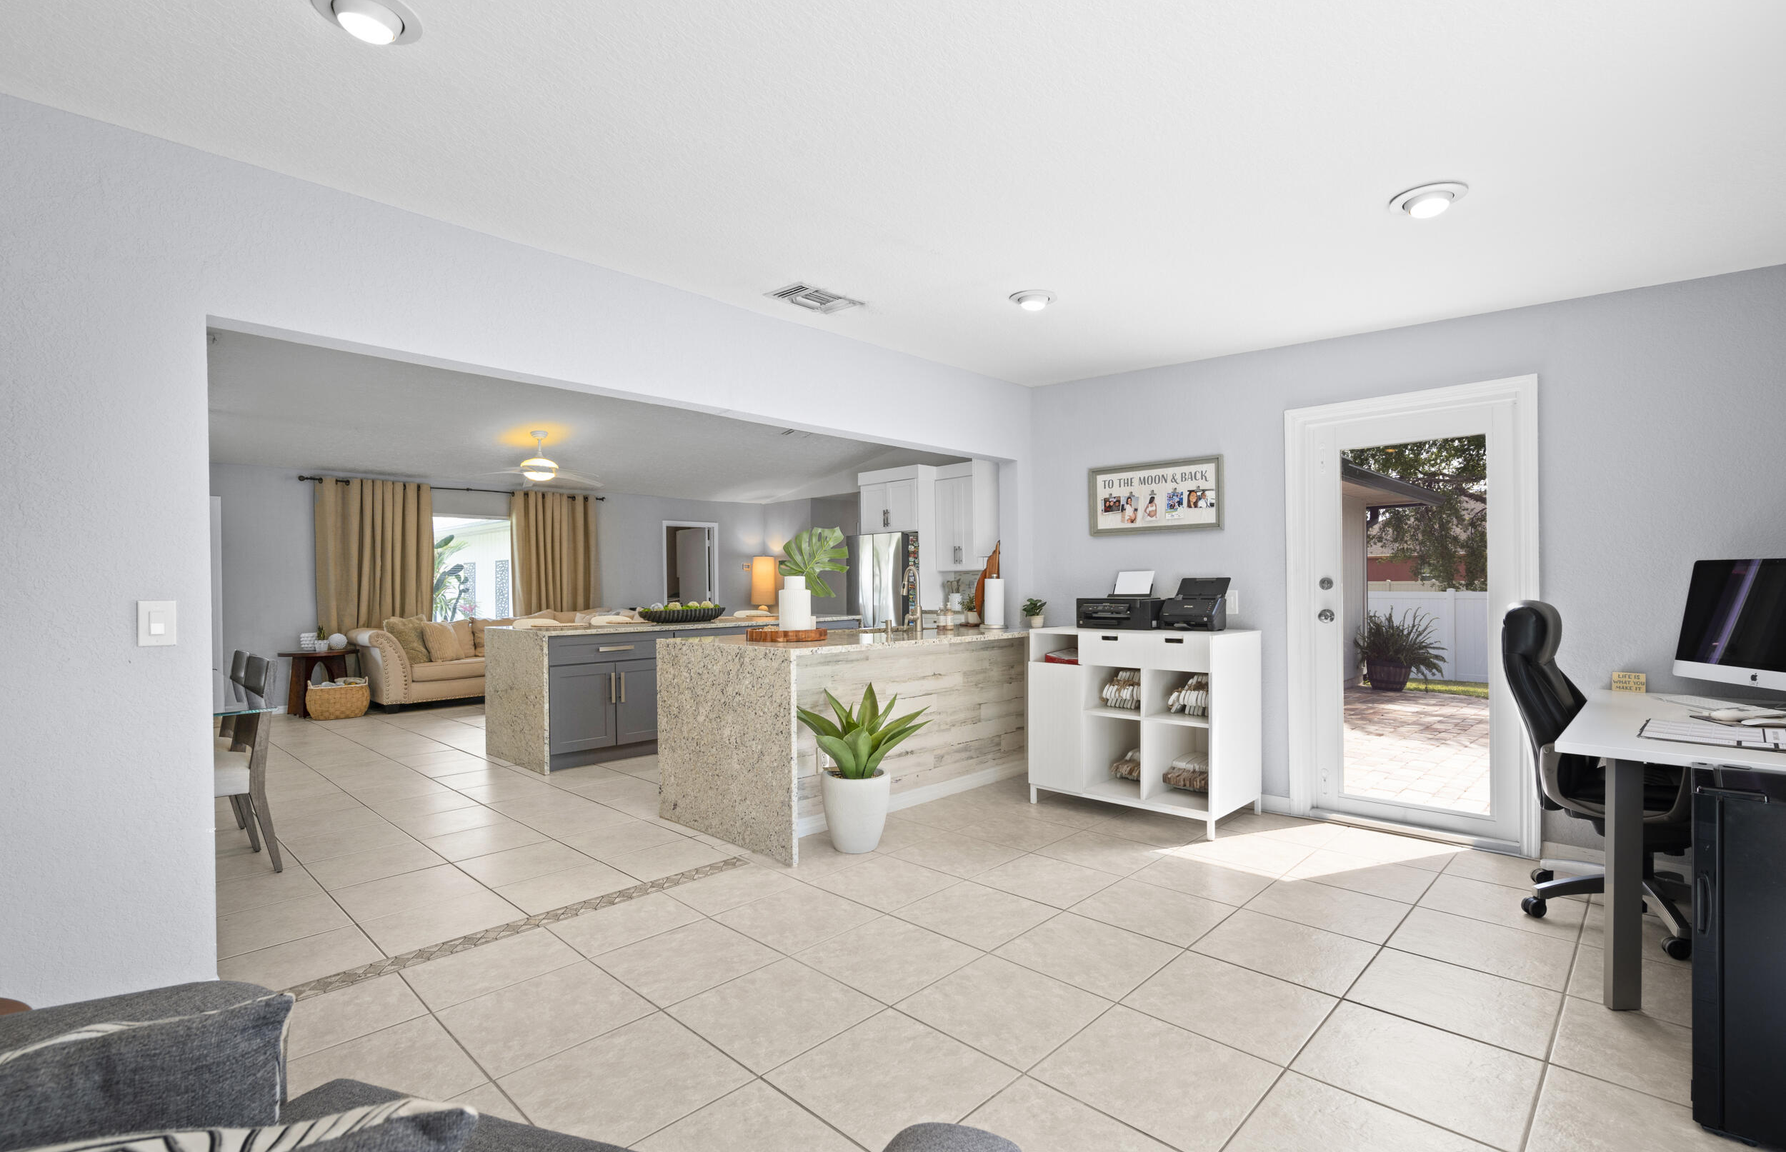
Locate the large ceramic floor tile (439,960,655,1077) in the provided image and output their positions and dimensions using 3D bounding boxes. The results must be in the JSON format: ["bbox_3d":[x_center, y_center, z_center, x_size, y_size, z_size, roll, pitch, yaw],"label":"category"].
[{"bbox_3d":[-0.971,1.233,2.231,0.447,0.010,0.447,-2,-2,44],"label":"large ceramic floor tile"}]

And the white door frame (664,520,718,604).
[{"bbox_3d":[-2.886,0.327,11.348,0.136,2.156,0.854,-2,-1,44],"label":"white door frame"}]

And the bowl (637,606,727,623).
[{"bbox_3d":[-1.646,0.320,6.281,0.240,0.110,0.710,-2,-1,44],"label":"bowl"}]

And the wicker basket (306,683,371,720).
[{"bbox_3d":[-5.477,1.234,7.846,0.330,0.330,0.480,-2,-2,44],"label":"wicker basket"}]

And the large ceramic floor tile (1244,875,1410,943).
[{"bbox_3d":[1.592,1.220,2.916,0.451,0.012,0.451,-1,-1,44],"label":"large ceramic floor tile"}]

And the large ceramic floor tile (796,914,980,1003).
[{"bbox_3d":[-0.010,1.222,2.554,0.448,0.010,0.448,-1,-1,44],"label":"large ceramic floor tile"}]

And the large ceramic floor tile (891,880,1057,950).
[{"bbox_3d":[0.306,1.230,2.889,0.450,0.012,0.450,-2,-1,44],"label":"large ceramic floor tile"}]

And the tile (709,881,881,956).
[{"bbox_3d":[-0.337,1.241,2.883,0.447,0.010,0.447,-2,-2,44],"label":"tile"}]

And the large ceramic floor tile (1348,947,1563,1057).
[{"bbox_3d":[1.602,1.211,2.274,0.451,0.012,0.451,-1,-1,44],"label":"large ceramic floor tile"}]

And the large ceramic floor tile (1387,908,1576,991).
[{"bbox_3d":[1.920,1.211,2.595,0.447,0.010,0.447,-2,-2,44],"label":"large ceramic floor tile"}]

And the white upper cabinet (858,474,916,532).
[{"bbox_3d":[0.167,-0.773,9.243,0.920,0.630,0.600,-1,-1,44],"label":"white upper cabinet"}]

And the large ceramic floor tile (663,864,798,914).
[{"bbox_3d":[-0.619,1.246,3.160,0.329,0.012,0.451,-1,-1,44],"label":"large ceramic floor tile"}]

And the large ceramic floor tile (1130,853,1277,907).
[{"bbox_3d":[1.266,1.228,3.233,0.451,0.012,0.451,-1,-1,44],"label":"large ceramic floor tile"}]

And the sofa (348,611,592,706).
[{"bbox_3d":[-4.490,0.902,8.752,0.880,0.910,2.380,-1,-1,44],"label":"sofa"}]

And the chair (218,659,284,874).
[{"bbox_3d":[-2.972,0.812,3.352,0.460,0.910,0.580,-1,-1,44],"label":"chair"}]

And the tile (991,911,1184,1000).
[{"bbox_3d":[0.631,1.221,2.572,0.450,0.012,0.450,-2,-1,44],"label":"tile"}]

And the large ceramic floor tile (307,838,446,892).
[{"bbox_3d":[-2.258,1.267,3.476,0.451,0.012,0.451,-1,-1,44],"label":"large ceramic floor tile"}]

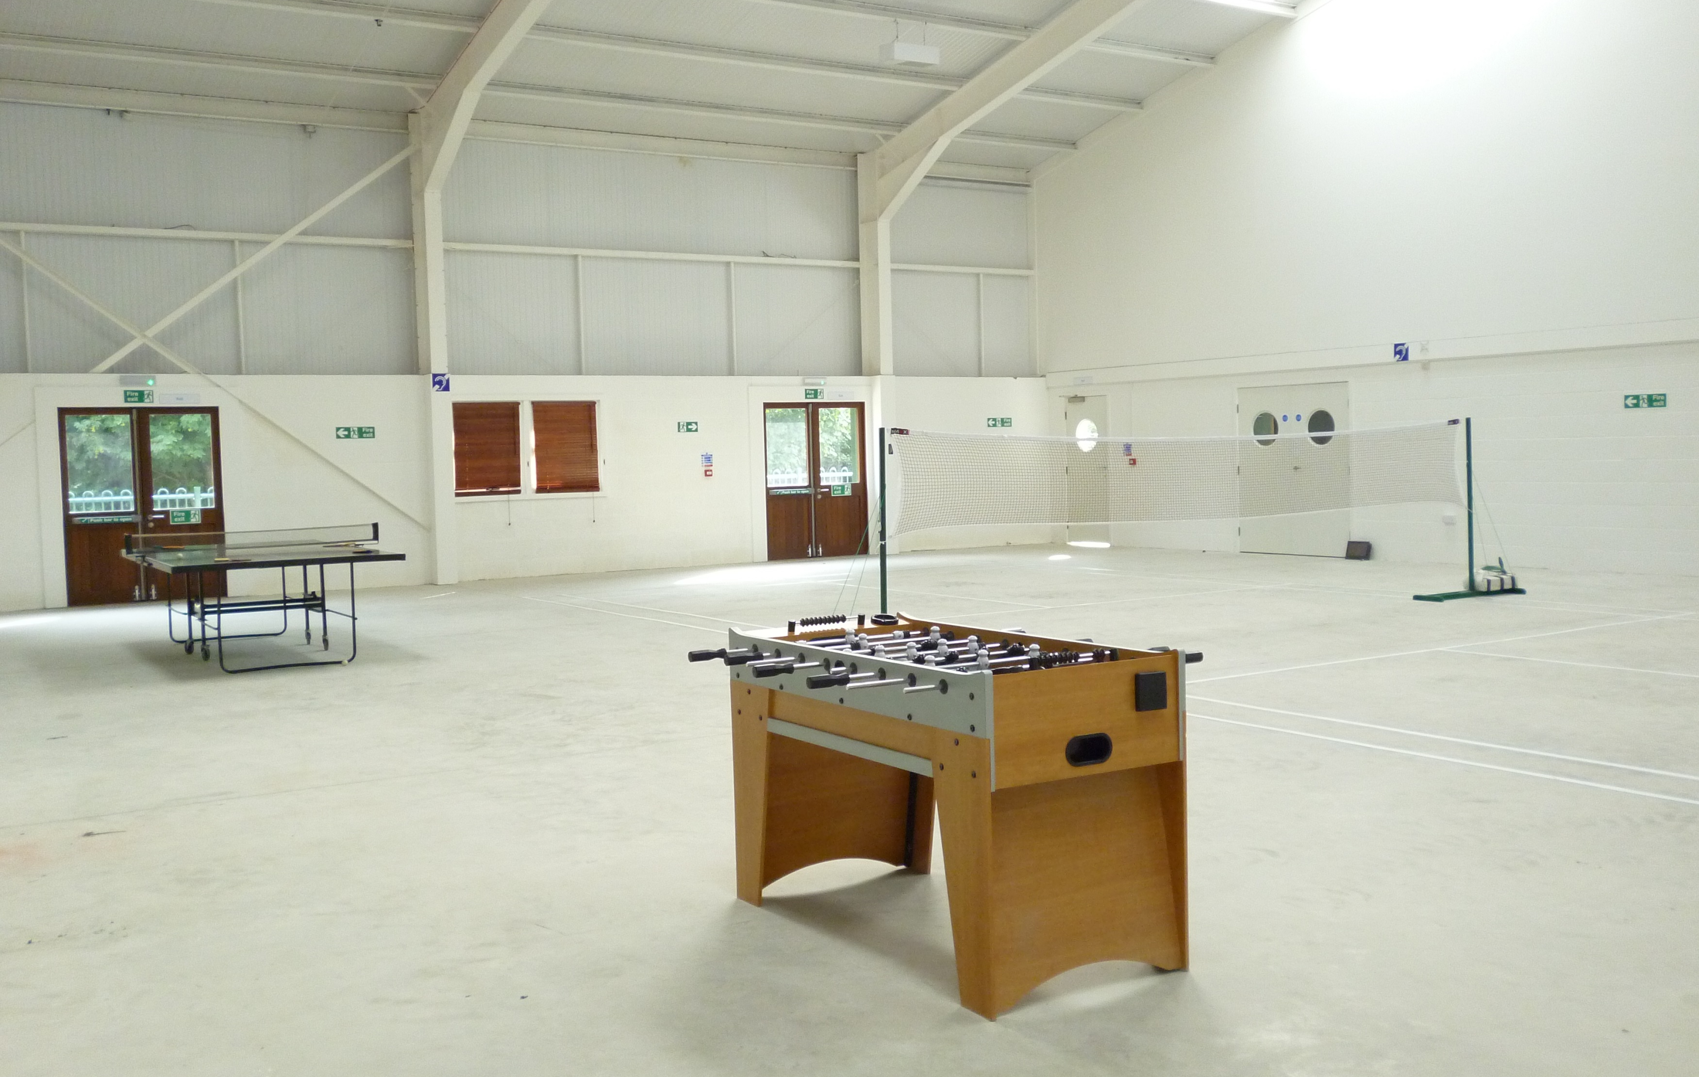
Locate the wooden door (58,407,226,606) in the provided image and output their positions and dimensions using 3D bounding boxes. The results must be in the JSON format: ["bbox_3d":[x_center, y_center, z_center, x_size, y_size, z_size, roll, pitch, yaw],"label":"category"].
[{"bbox_3d":[-7.383,-0.355,16.467,1.540,2.030,0.080,-3,4,-31],"label":"wooden door"}]

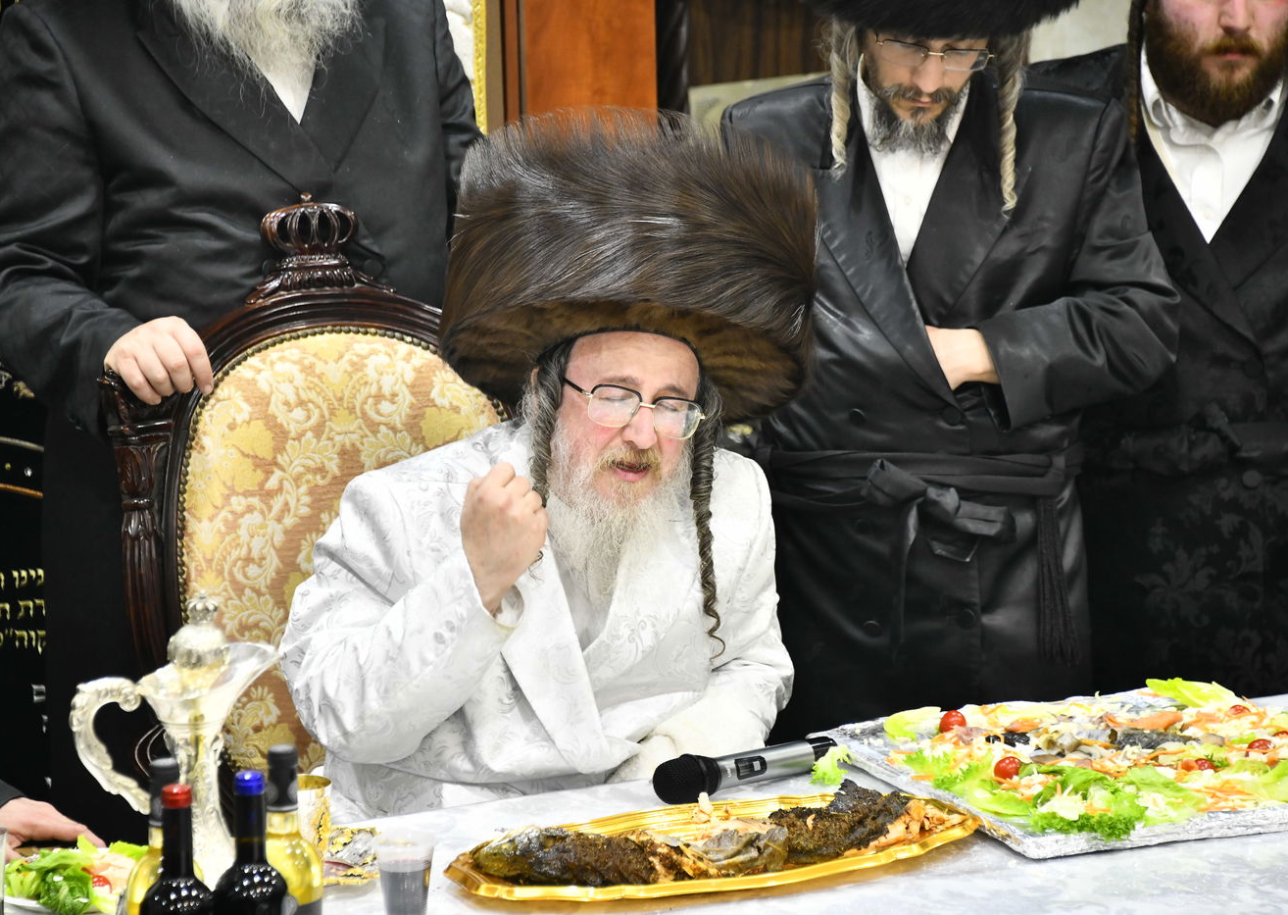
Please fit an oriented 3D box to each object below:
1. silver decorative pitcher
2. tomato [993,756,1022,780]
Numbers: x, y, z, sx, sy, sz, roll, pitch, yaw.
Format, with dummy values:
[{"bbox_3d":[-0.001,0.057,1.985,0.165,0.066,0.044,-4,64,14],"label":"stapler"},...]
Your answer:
[{"bbox_3d":[-0.459,0.282,7.820,0.205,0.300,0.095,0,12,0],"label":"silver decorative pitcher"},{"bbox_3d":[0.371,0.318,8.130,0.028,0.027,0.028,0,12,0],"label":"tomato"}]

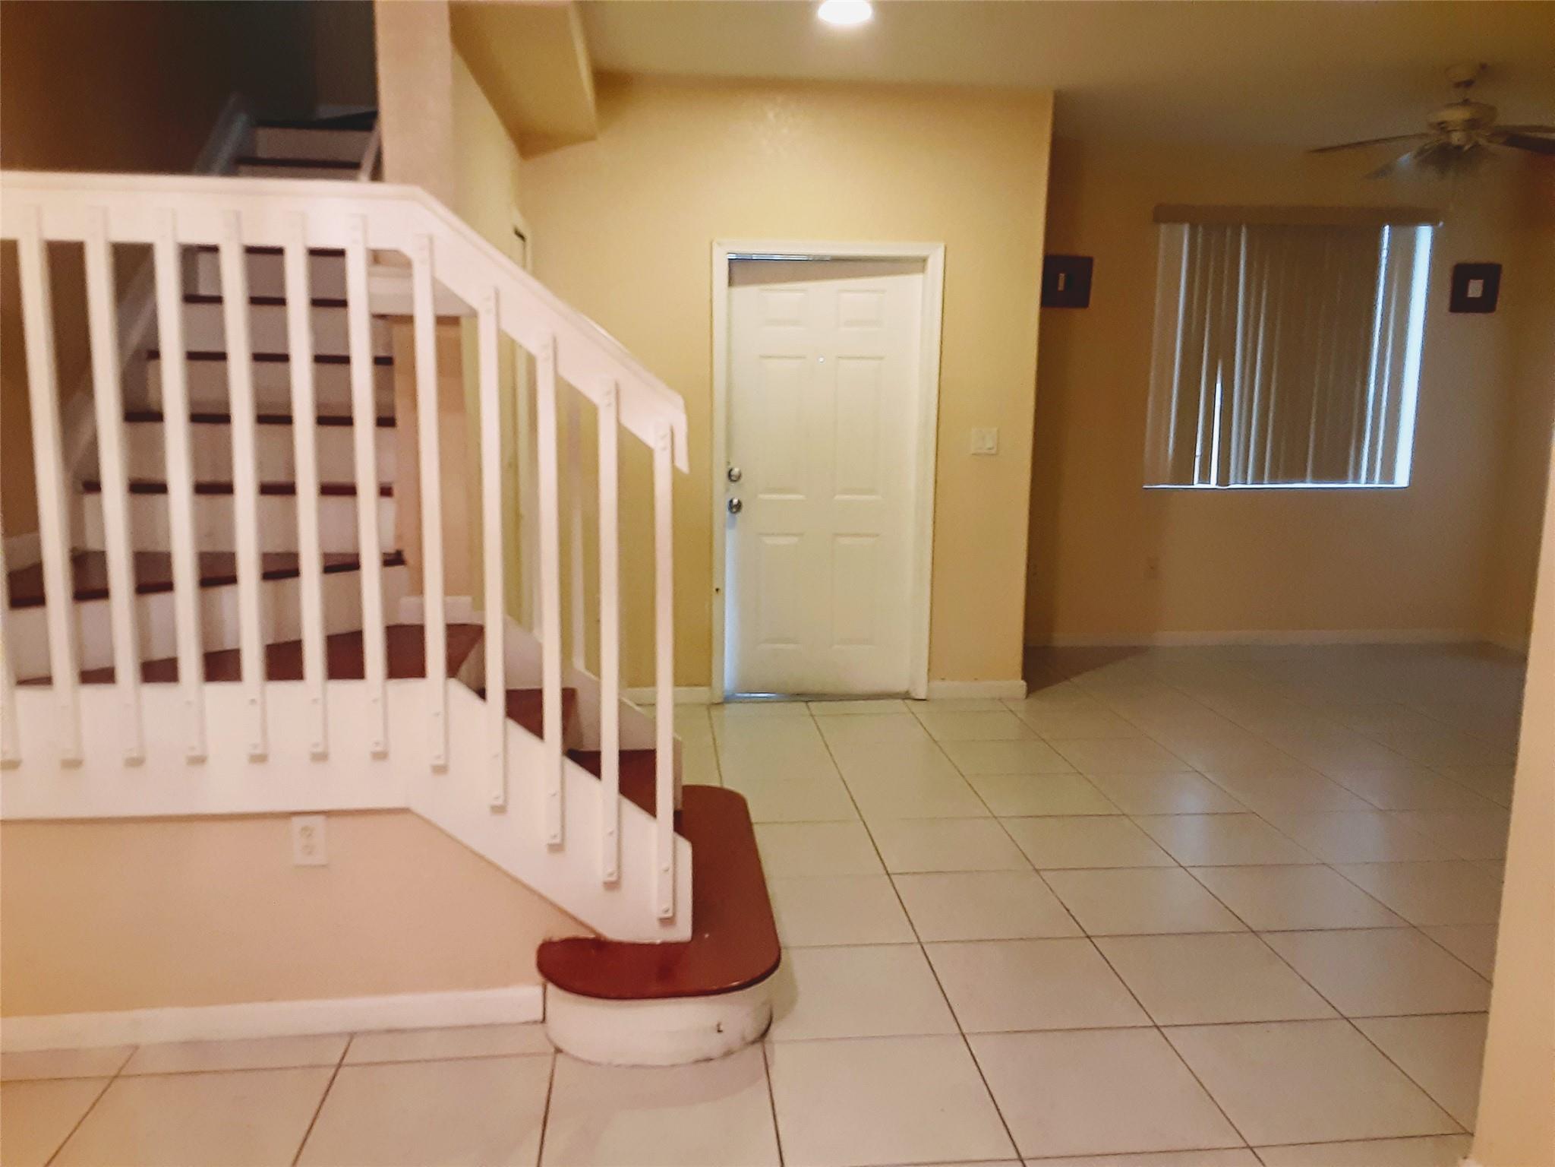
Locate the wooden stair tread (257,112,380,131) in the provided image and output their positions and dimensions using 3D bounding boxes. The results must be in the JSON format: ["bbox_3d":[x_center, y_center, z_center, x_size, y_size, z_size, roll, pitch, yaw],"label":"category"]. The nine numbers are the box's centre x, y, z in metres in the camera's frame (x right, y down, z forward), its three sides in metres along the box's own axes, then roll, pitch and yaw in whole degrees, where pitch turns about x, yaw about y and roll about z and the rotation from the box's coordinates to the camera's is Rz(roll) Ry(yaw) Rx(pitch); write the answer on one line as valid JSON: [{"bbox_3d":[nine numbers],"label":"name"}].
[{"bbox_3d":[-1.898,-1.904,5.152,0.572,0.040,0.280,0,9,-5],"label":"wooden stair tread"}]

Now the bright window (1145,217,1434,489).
[{"bbox_3d":[2.882,-1.288,6.862,1.596,1.510,0.100,0,9,-5],"label":"bright window"}]

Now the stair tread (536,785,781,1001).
[{"bbox_3d":[-0.309,0.770,3.218,0.558,0.033,1.332,0,9,-5],"label":"stair tread"}]

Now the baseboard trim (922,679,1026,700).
[{"bbox_3d":[0.954,0.506,5.781,0.481,0.091,0.020,0,9,-5],"label":"baseboard trim"}]

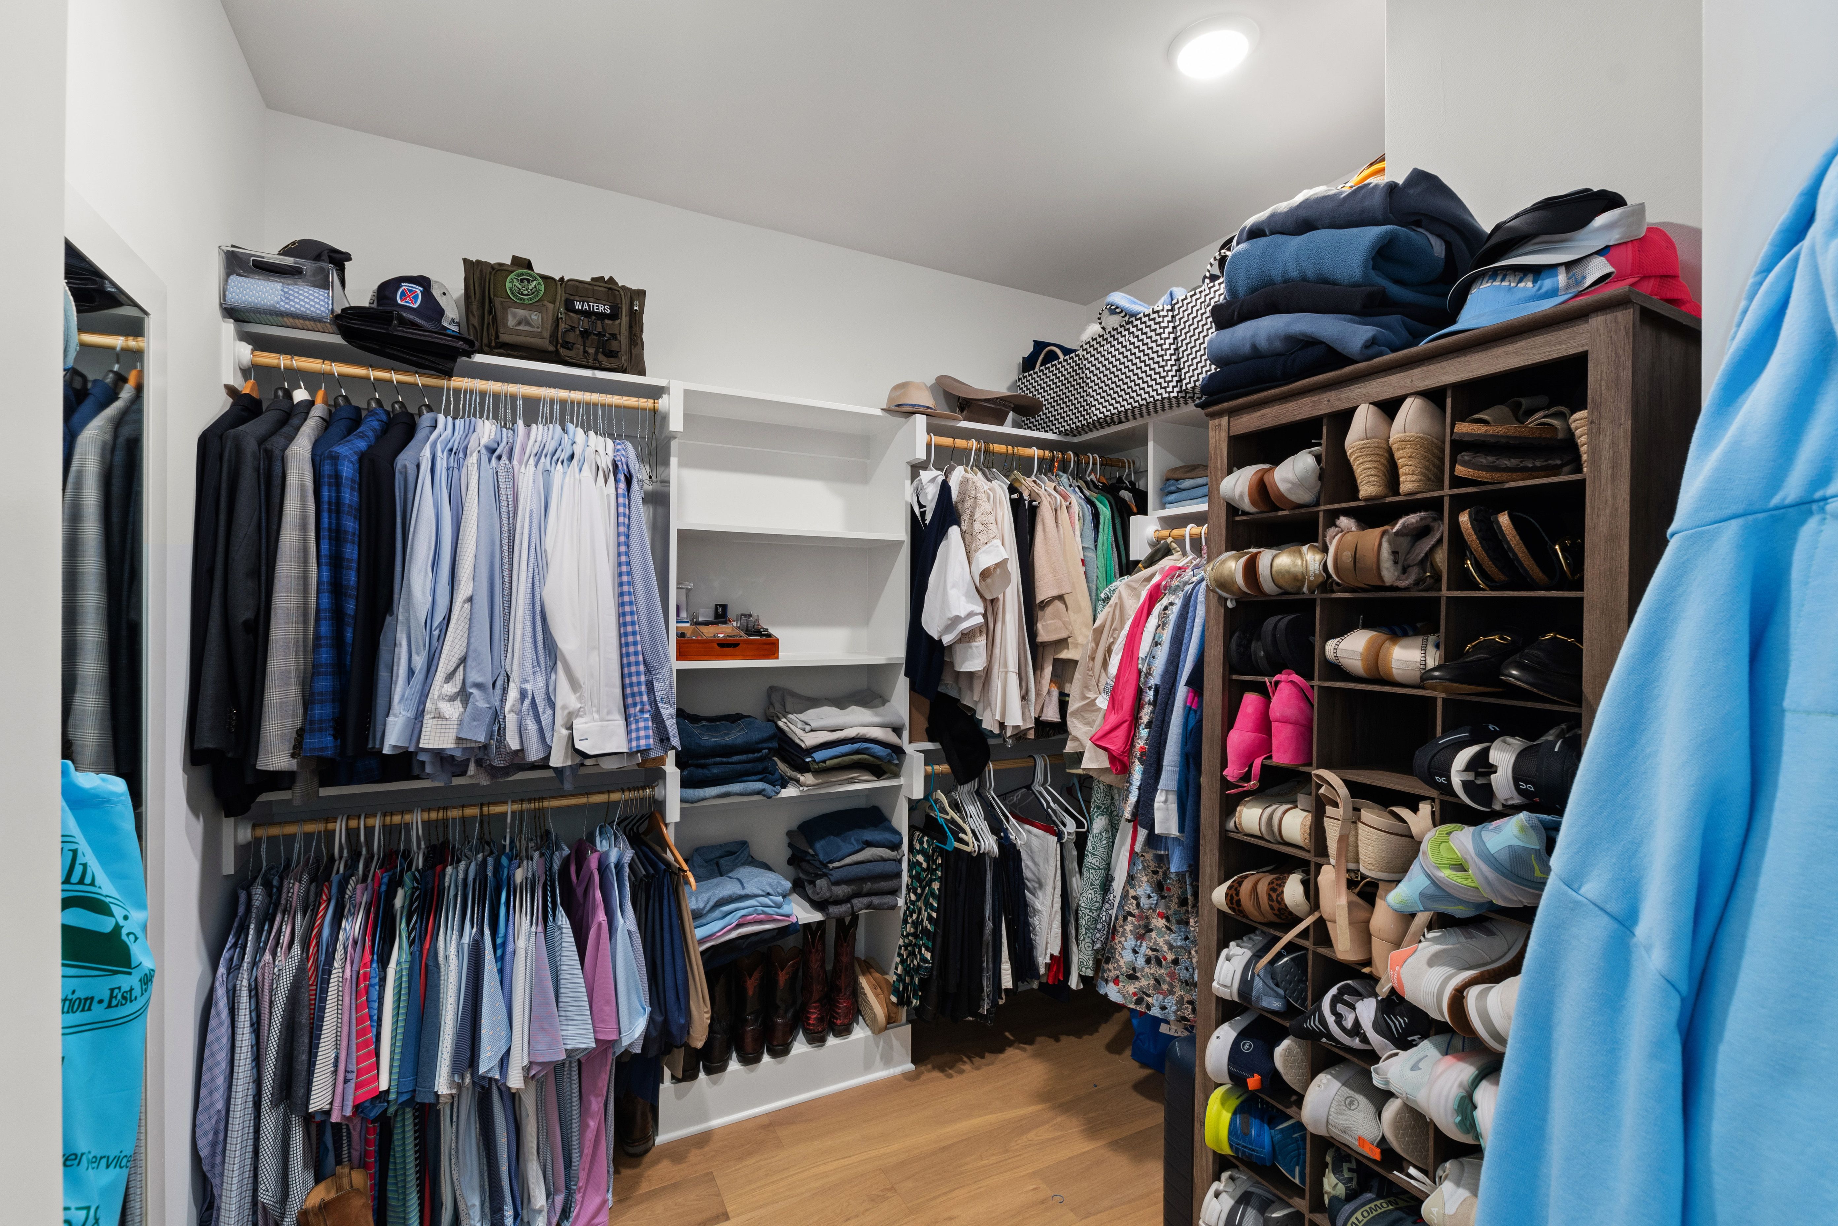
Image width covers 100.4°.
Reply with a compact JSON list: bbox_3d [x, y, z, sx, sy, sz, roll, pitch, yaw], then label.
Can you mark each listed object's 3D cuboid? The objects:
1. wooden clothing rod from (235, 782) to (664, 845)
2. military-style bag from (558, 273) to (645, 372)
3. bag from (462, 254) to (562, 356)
[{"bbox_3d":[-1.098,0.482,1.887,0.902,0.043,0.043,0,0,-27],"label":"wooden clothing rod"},{"bbox_3d":[-0.860,-0.752,2.075,0.215,0.245,0.175,0,0,-27],"label":"military-style bag"},{"bbox_3d":[-1.047,-0.759,1.980,0.215,0.255,0.175,0,0,-27],"label":"bag"}]

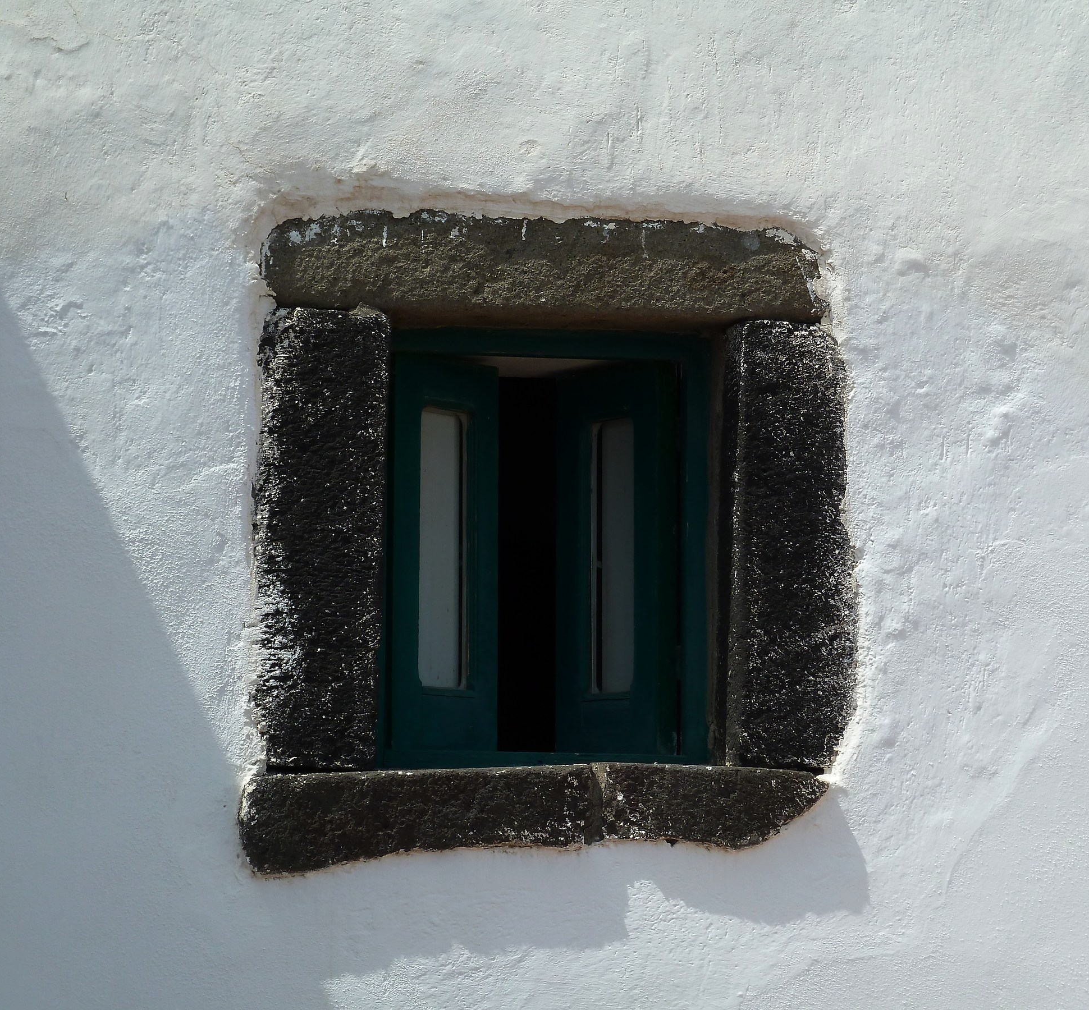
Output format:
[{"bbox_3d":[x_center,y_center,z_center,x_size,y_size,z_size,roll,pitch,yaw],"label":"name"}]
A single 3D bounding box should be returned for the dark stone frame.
[{"bbox_3d":[-0.003,0.075,5.298,0.992,1.050,0.200,1,-7,-10],"label":"dark stone frame"}]

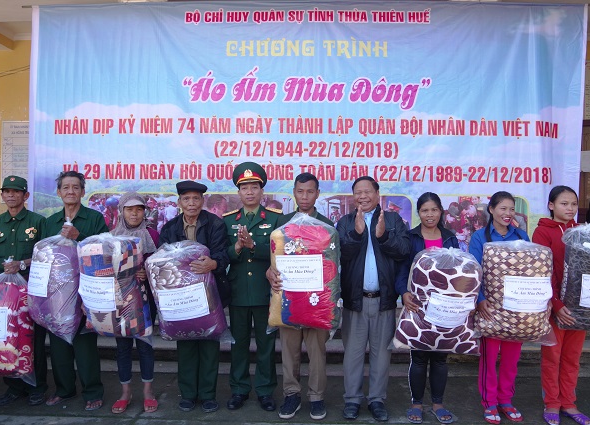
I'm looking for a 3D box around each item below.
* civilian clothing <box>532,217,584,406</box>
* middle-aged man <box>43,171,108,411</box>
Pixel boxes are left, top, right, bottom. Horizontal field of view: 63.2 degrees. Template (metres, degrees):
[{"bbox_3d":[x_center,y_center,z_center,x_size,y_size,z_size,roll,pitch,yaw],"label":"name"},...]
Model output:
[{"bbox_3d":[1.790,0.680,3.220,0.420,1.290,0.340,0,1,0],"label":"civilian clothing"},{"bbox_3d":[-1.511,0.527,3.300,0.470,1.618,0.420,0,0,-2],"label":"middle-aged man"}]

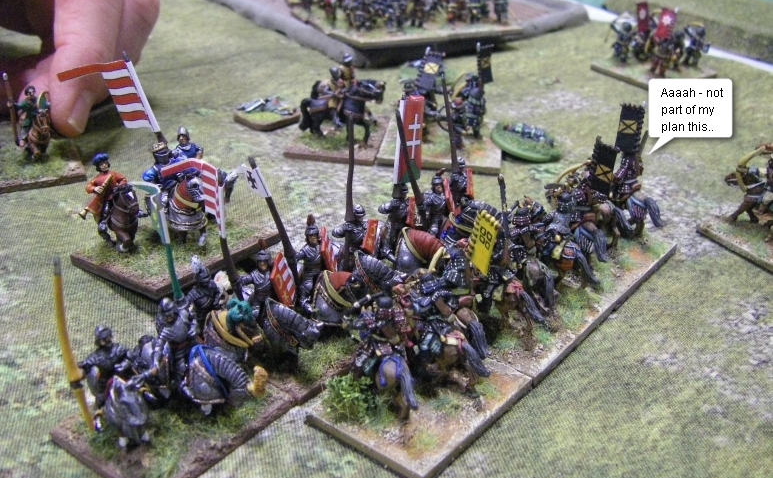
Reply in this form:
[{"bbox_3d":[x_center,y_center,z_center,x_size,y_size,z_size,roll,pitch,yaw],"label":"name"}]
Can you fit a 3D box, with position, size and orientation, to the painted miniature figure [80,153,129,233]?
[{"bbox_3d":[-0.083,-0.013,0.248,0.013,0.021,0.011,-19,32,-30],"label":"painted miniature figure"}]

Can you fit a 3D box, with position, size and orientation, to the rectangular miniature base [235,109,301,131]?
[{"bbox_3d":[-0.050,-0.051,0.355,0.023,0.003,0.021,23,37,39],"label":"rectangular miniature base"}]

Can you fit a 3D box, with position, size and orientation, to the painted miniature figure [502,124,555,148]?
[{"bbox_3d":[0.053,-0.039,0.318,0.019,0.006,0.009,22,35,27],"label":"painted miniature figure"}]

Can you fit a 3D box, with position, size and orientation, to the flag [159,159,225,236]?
[{"bbox_3d":[-0.043,-0.010,0.189,0.018,0.018,0.004,20,35,35],"label":"flag"}]

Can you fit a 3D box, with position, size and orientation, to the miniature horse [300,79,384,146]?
[{"bbox_3d":[-0.017,-0.048,0.321,0.029,0.021,0.009,10,30,20],"label":"miniature horse"}]

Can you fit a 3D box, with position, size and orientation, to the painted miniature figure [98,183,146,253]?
[{"bbox_3d":[-0.082,-0.008,0.251,0.009,0.019,0.021,-20,33,-32],"label":"painted miniature figure"}]

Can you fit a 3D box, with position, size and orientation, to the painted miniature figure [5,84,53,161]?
[{"bbox_3d":[-0.134,-0.046,0.318,0.015,0.026,0.021,-16,31,-26],"label":"painted miniature figure"}]

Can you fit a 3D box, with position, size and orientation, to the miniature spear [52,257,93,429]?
[{"bbox_3d":[-0.062,0.022,0.168,0.004,0.041,0.003,0,27,0],"label":"miniature spear"}]

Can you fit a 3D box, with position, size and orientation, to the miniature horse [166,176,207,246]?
[{"bbox_3d":[-0.063,-0.010,0.254,0.010,0.020,0.022,-22,34,-34],"label":"miniature horse"}]

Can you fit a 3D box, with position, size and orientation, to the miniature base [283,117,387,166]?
[{"bbox_3d":[-0.018,-0.039,0.329,0.032,0.003,0.042,3,28,9],"label":"miniature base"}]

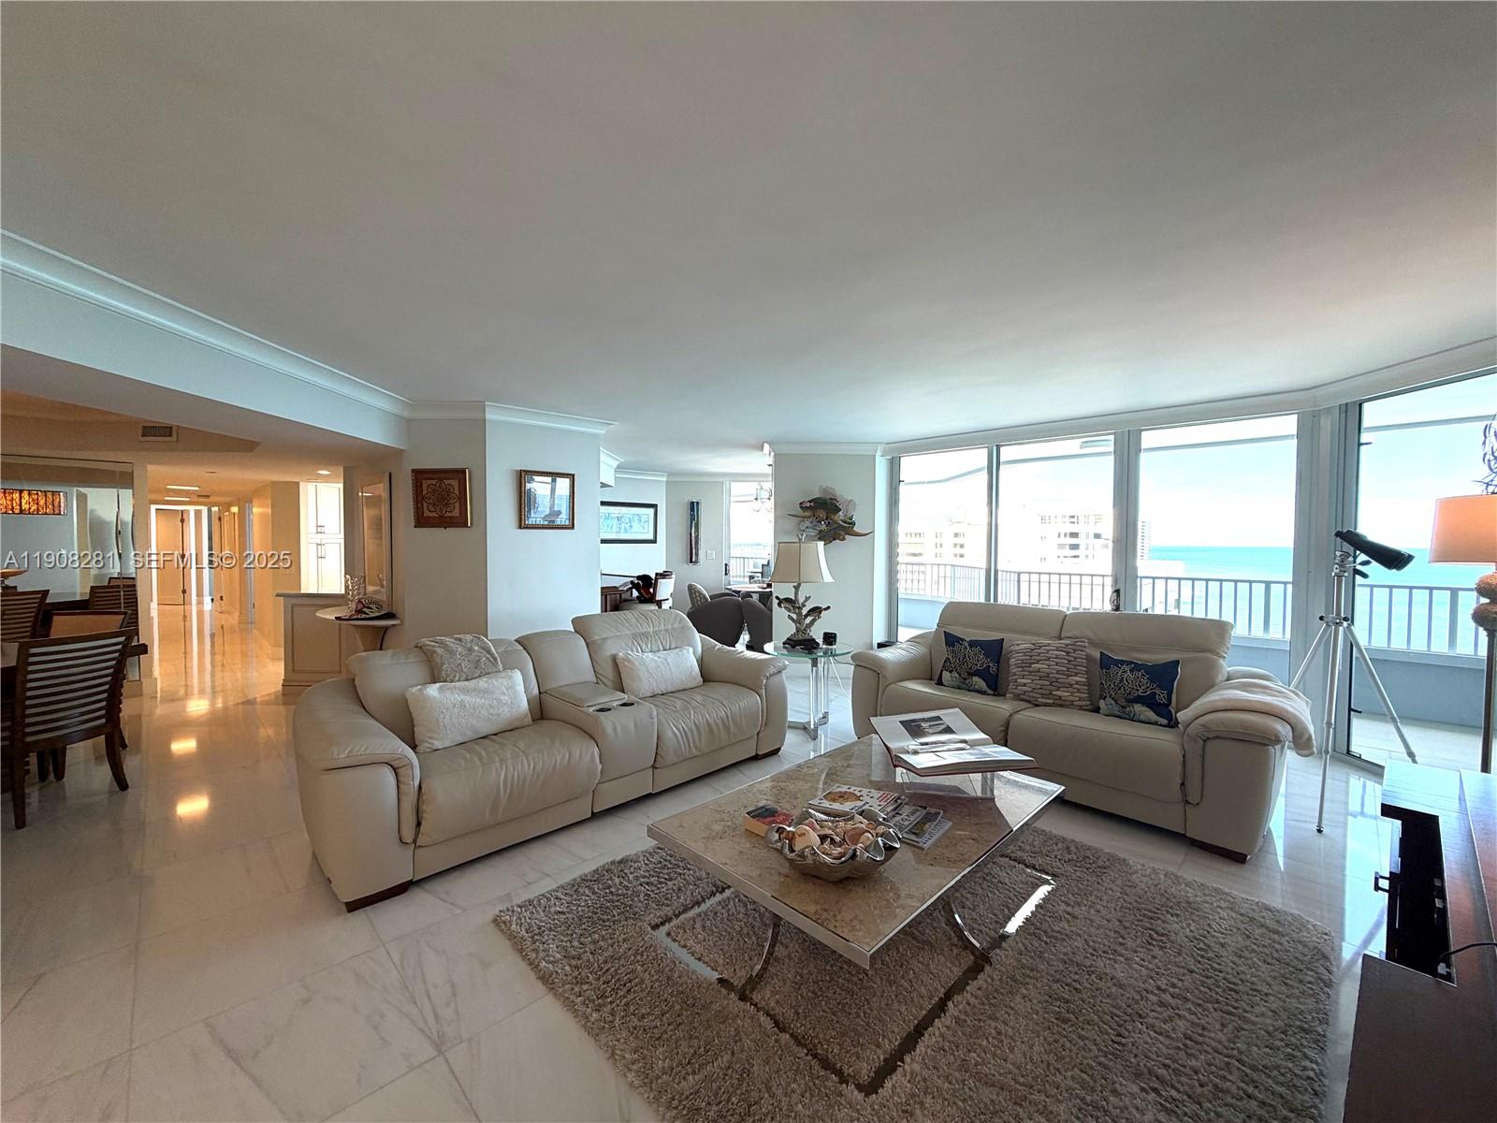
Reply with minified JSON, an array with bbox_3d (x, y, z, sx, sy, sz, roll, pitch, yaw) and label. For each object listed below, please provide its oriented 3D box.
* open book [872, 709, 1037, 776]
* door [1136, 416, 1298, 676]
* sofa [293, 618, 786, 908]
[{"bbox_3d":[0.776,0.732,2.397,0.410,0.110,0.680,-5,2,-3],"label":"open book"},{"bbox_3d":[3.384,0.131,4.450,0.090,2.250,0.950,-1,2,-45],"label":"door"},{"bbox_3d":[-0.967,0.803,3.452,2.490,0.940,1.000,-2,2,-45],"label":"sofa"}]

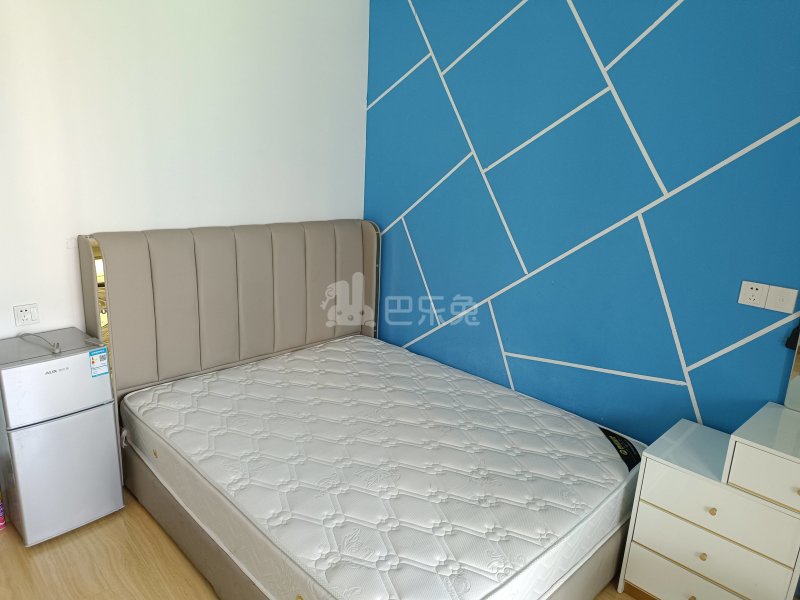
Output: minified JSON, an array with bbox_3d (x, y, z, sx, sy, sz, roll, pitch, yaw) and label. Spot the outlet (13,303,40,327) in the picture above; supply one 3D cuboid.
[{"bbox_3d":[-1.555,0.061,2.312,0.012,0.086,0.086,17,20,42],"label":"outlet"}]

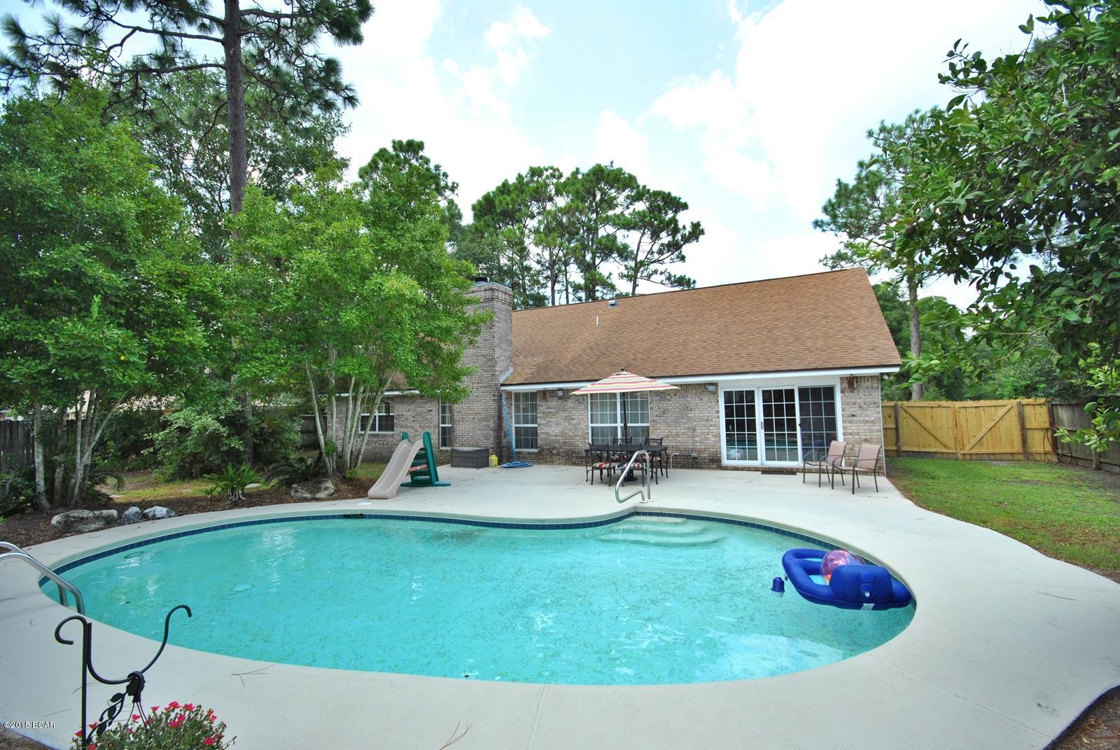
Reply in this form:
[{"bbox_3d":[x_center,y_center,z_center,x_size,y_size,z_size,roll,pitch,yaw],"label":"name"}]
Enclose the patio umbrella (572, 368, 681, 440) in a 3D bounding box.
[{"bbox_3d":[1.564,1.176,11.144,2.520,2.600,2.520,-3,-4,26],"label":"patio umbrella"}]

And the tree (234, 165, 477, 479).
[{"bbox_3d":[-5.729,-1.489,13.100,6.600,8.600,6.200,0,-4,-24],"label":"tree"}]

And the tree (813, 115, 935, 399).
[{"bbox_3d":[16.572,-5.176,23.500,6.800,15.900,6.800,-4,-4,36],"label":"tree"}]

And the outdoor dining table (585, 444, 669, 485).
[{"bbox_3d":[1.602,2.114,11.082,1.720,0.720,1.020,-3,-4,26],"label":"outdoor dining table"}]

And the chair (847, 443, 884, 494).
[{"bbox_3d":[5.661,1.769,8.965,0.680,0.900,0.600,-1,-4,-4],"label":"chair"}]

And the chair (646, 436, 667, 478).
[{"bbox_3d":[2.212,2.009,11.304,0.480,0.920,0.600,-3,-4,26],"label":"chair"}]

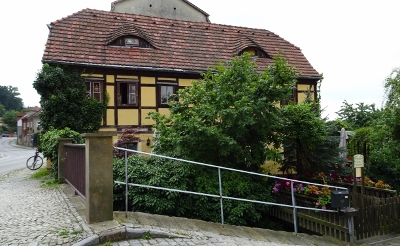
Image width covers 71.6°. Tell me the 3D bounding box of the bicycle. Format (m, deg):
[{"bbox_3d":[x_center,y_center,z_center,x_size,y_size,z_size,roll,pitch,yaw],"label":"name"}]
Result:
[{"bbox_3d":[-8.087,1.787,13.710,0.620,1.040,1.550,0,-2,-25],"label":"bicycle"}]

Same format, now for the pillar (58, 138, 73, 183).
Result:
[{"bbox_3d":[-4.261,1.227,8.832,0.480,1.420,0.480,1,-2,-31],"label":"pillar"}]

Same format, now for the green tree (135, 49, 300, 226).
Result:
[{"bbox_3d":[0.541,0.380,8.396,4.300,4.750,4.000,0,-2,-18],"label":"green tree"}]

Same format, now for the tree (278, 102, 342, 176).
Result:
[{"bbox_3d":[4.556,0.958,11.380,2.600,3.500,2.500,0,-2,-18],"label":"tree"}]

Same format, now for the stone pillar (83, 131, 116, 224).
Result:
[{"bbox_3d":[-1.638,0.869,4.508,0.480,1.415,0.480,1,-2,-31],"label":"stone pillar"}]

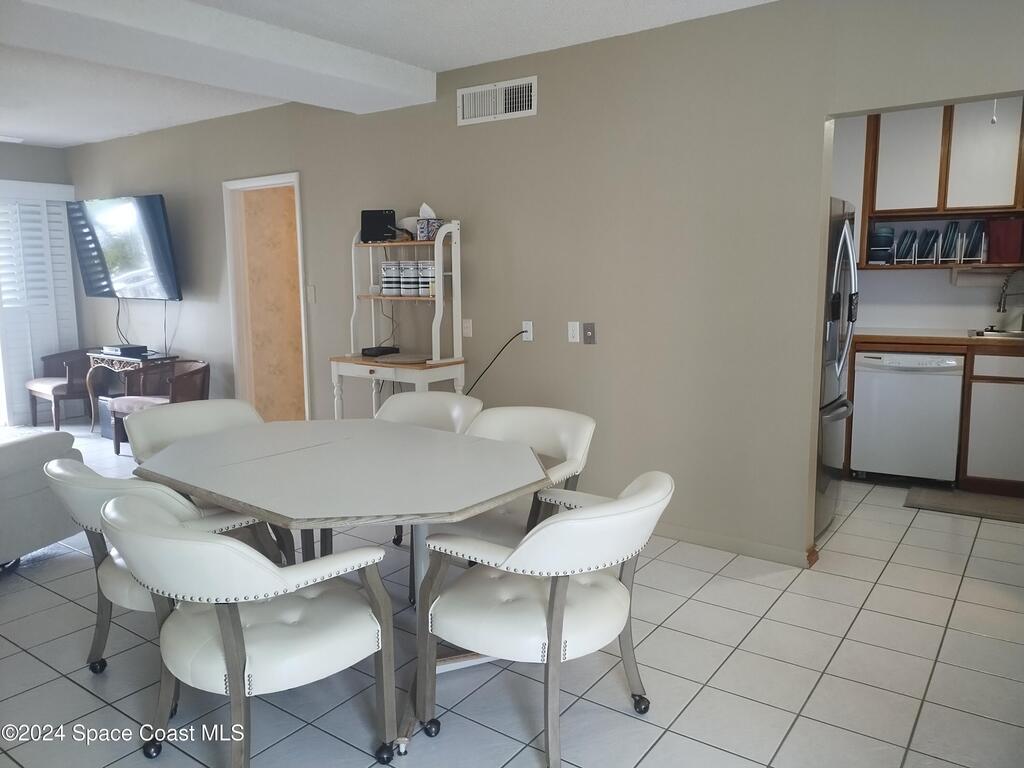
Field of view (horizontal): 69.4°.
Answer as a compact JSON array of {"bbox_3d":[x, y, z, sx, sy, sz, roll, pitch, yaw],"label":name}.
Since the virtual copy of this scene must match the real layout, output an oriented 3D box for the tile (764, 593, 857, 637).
[{"bbox_3d":[1.220,0.934,3.001,0.302,0.010,0.302,6,10,35],"label":"tile"}]

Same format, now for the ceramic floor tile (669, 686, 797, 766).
[{"bbox_3d":[0.677,1.037,2.259,0.301,0.010,0.301,5,10,36],"label":"ceramic floor tile"}]

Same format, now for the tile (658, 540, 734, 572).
[{"bbox_3d":[0.903,0.850,3.574,0.297,0.010,0.297,5,10,36],"label":"tile"}]

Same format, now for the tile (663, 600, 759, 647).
[{"bbox_3d":[0.790,0.943,2.915,0.297,0.010,0.297,5,10,36],"label":"tile"}]

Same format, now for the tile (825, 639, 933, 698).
[{"bbox_3d":[1.290,0.995,2.579,0.302,0.010,0.302,6,10,35],"label":"tile"}]

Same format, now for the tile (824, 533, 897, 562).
[{"bbox_3d":[1.736,0.813,3.675,0.297,0.010,0.297,5,10,36],"label":"tile"}]

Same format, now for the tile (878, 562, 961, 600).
[{"bbox_3d":[1.825,0.882,3.304,0.301,0.010,0.301,5,10,36],"label":"tile"}]

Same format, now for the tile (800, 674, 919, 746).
[{"bbox_3d":[1.102,1.023,2.327,0.301,0.010,0.301,5,10,36],"label":"tile"}]

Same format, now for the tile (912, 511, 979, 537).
[{"bbox_3d":[2.348,0.768,4.006,0.297,0.010,0.297,5,10,36],"label":"tile"}]

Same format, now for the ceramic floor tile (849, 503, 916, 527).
[{"bbox_3d":[2.104,0.747,4.183,0.297,0.010,0.297,5,10,36],"label":"ceramic floor tile"}]

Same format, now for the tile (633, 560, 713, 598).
[{"bbox_3d":[0.725,0.886,3.333,0.297,0.010,0.297,5,10,36],"label":"tile"}]

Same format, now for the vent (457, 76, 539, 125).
[{"bbox_3d":[-0.109,-1.581,4.134,0.557,0.207,0.025,5,10,36],"label":"vent"}]

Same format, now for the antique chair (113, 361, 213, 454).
[{"bbox_3d":[-2.682,0.187,5.758,0.580,0.710,0.610,6,10,35],"label":"antique chair"}]

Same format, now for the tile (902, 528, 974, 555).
[{"bbox_3d":[2.180,0.813,3.804,0.302,0.010,0.302,6,10,35],"label":"tile"}]

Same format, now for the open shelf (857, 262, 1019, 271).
[{"bbox_3d":[2.757,-0.760,4.799,0.920,0.030,0.300,6,10,35],"label":"open shelf"}]

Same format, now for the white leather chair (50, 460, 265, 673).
[{"bbox_3d":[-1.137,0.596,2.518,0.610,0.820,0.660,6,10,35],"label":"white leather chair"}]

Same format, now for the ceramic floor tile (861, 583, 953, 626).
[{"bbox_3d":[1.646,0.922,3.069,0.302,0.010,0.302,6,10,35],"label":"ceramic floor tile"}]

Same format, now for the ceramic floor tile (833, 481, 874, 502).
[{"bbox_3d":[2.075,0.683,4.650,0.297,0.010,0.297,5,10,36],"label":"ceramic floor tile"}]

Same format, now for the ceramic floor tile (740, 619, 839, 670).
[{"bbox_3d":[1.036,0.966,2.746,0.301,0.010,0.301,5,10,36],"label":"ceramic floor tile"}]

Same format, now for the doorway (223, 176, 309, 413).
[{"bbox_3d":[-1.826,-0.493,5.632,0.905,2.085,0.130,6,10,35],"label":"doorway"}]

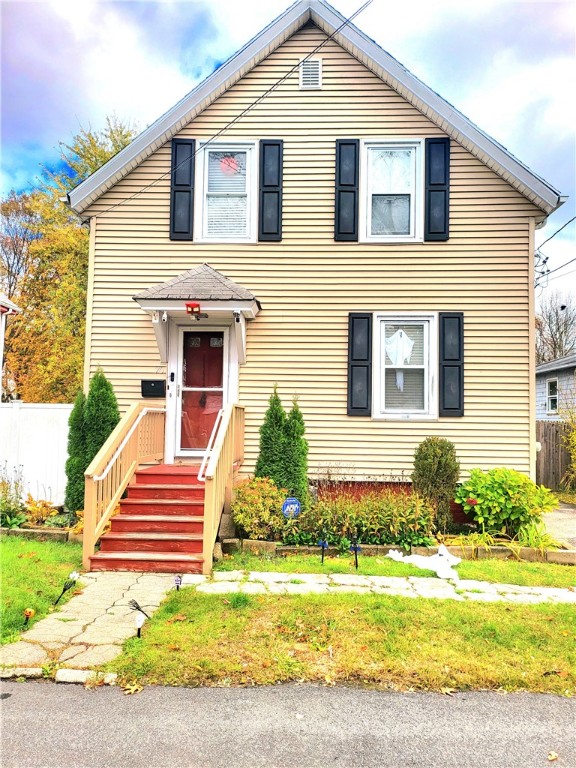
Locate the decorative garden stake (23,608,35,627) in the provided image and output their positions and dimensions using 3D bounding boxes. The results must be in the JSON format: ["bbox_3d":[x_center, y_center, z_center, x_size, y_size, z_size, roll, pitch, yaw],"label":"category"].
[{"bbox_3d":[-1.998,1.798,4.100,0.085,0.135,0.080,1,-4,-10],"label":"decorative garden stake"}]

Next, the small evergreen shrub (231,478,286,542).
[{"bbox_3d":[-0.374,1.578,6.750,0.720,0.820,0.700,1,-4,1],"label":"small evergreen shrub"}]

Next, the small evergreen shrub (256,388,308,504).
[{"bbox_3d":[-0.089,1.029,7.689,0.779,1.926,0.560,1,-3,2],"label":"small evergreen shrub"}]

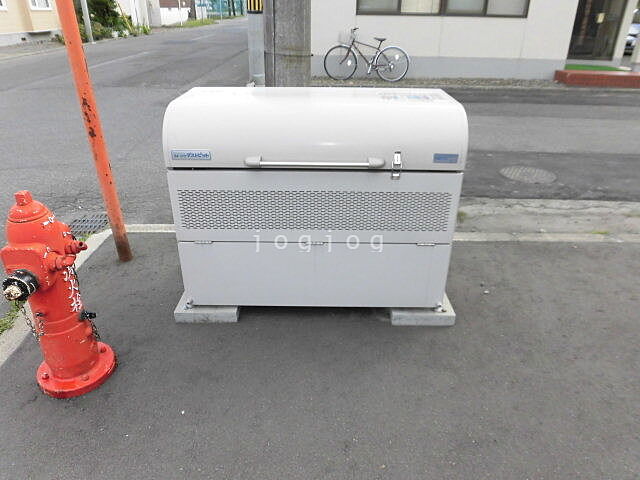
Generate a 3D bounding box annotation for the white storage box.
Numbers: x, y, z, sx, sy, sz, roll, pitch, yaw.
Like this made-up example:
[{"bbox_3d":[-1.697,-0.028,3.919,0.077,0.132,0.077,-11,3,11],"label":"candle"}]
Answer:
[{"bbox_3d":[-0.018,-0.178,2.281,1.360,1.035,0.640,0,29,1],"label":"white storage box"}]

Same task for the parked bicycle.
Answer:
[{"bbox_3d":[1.005,-3.875,9.334,1.810,1.040,0.570,2,28,2],"label":"parked bicycle"}]

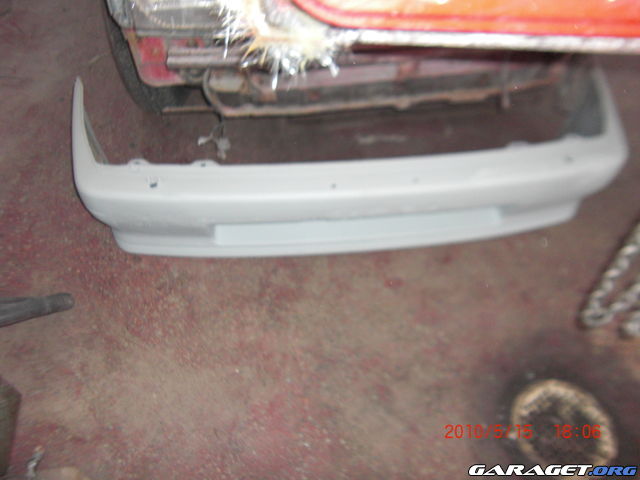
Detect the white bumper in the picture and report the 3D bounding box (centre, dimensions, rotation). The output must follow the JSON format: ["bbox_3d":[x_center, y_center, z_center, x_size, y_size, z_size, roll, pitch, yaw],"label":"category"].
[{"bbox_3d":[0.091,-0.243,1.629,1.660,0.320,0.510,-4,51,-3],"label":"white bumper"}]

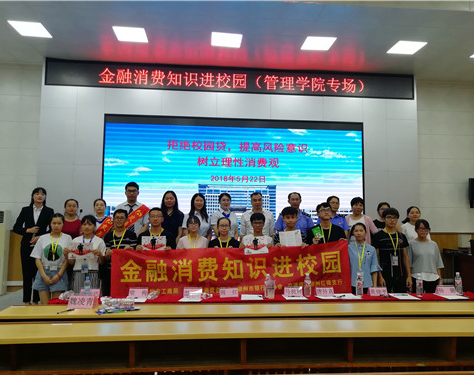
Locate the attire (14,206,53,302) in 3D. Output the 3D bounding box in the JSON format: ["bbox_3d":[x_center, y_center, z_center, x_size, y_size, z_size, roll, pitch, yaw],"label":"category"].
[{"bbox_3d":[-2.706,0.900,5.144,0.500,1.340,0.280,2,-6,-14],"label":"attire"}]

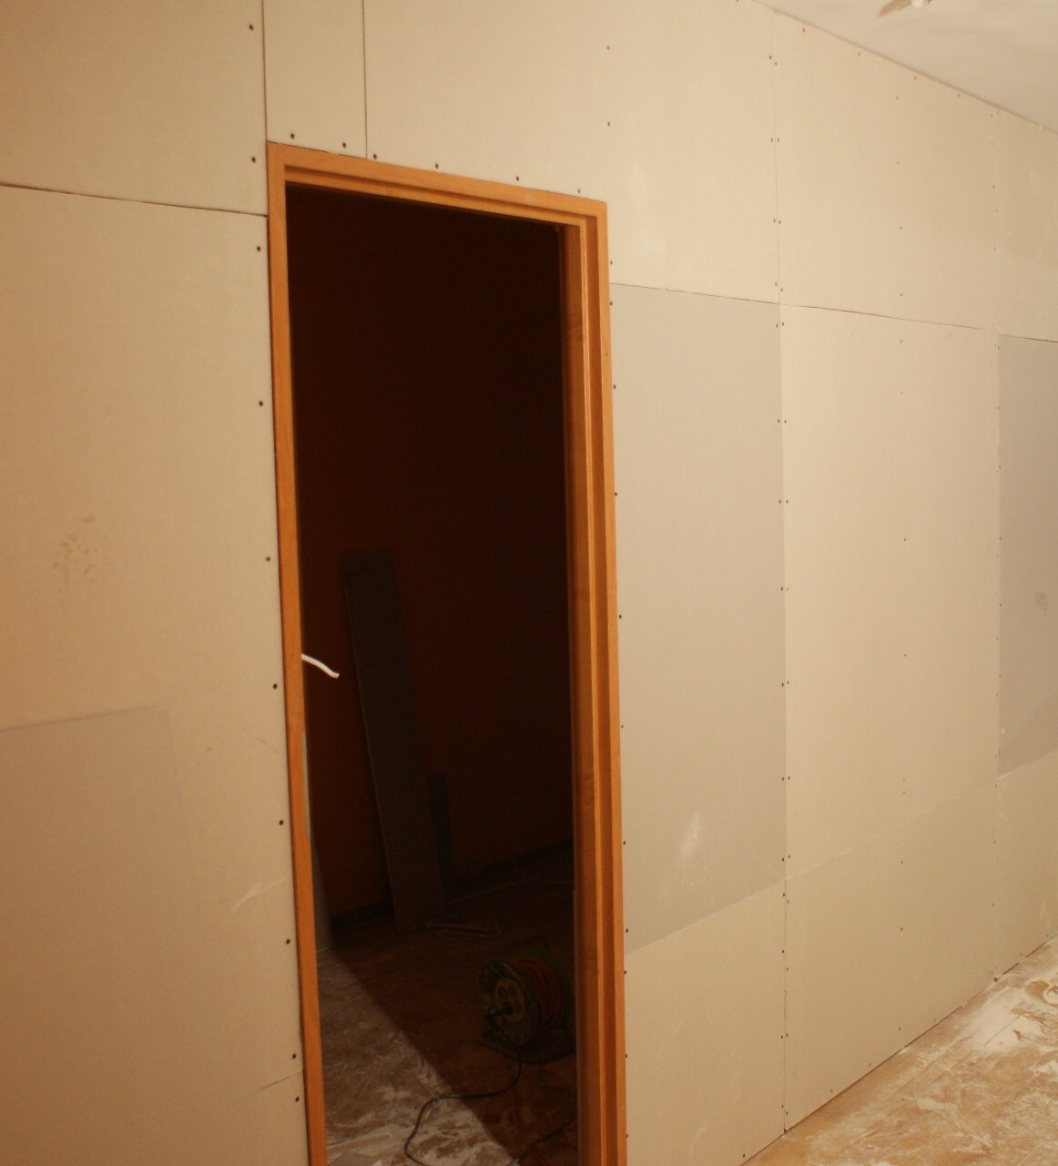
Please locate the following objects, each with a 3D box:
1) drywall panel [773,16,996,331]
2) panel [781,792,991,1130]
[{"bbox_3d":[0.958,-1.011,3.349,0.013,0.665,1.198,3,7,43],"label":"drywall panel"},{"bbox_3d":[1.019,0.965,3.528,0.013,0.641,1.198,3,7,43],"label":"panel"}]

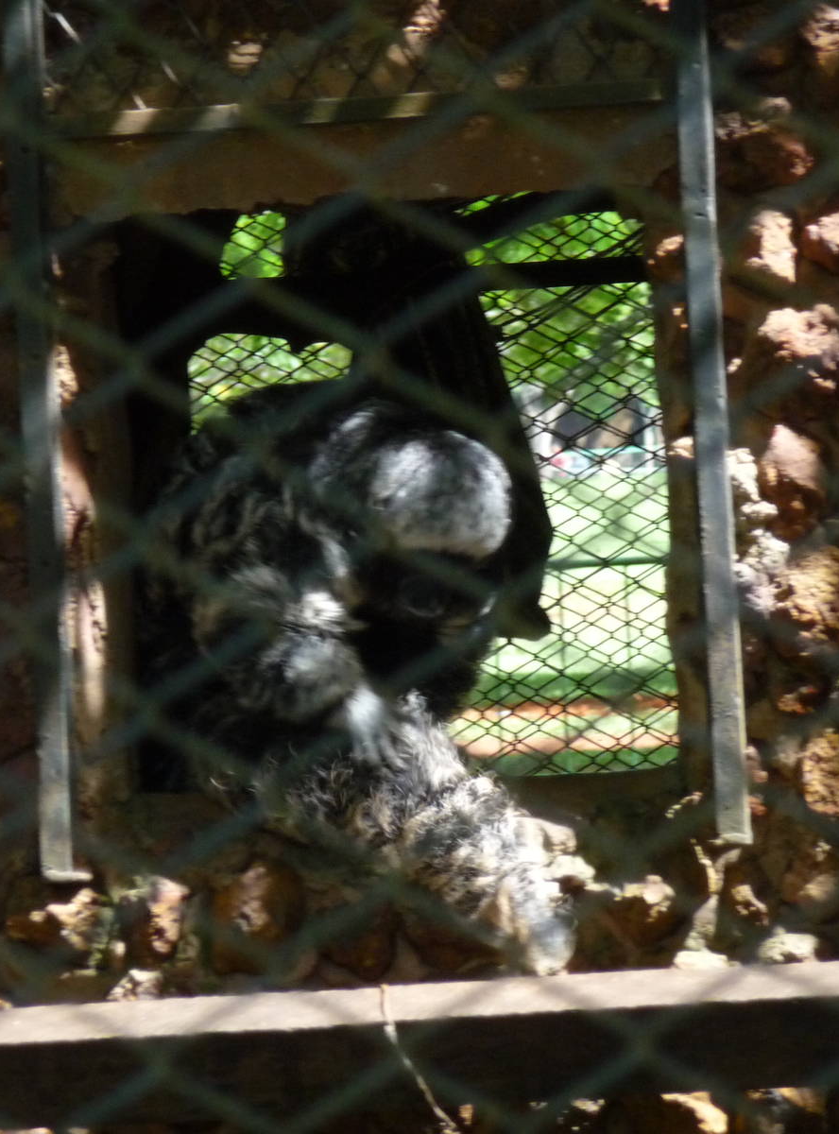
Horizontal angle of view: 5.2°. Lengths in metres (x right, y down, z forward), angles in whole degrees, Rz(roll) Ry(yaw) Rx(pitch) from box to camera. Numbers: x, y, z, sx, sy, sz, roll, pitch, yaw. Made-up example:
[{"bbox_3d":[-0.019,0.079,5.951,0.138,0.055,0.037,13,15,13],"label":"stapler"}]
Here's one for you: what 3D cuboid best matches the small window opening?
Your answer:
[{"bbox_3d":[-0.013,-0.044,5.550,0.320,0.335,0.120,-3,1,7],"label":"small window opening"}]

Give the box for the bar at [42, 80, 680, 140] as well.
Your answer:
[{"bbox_3d":[-0.035,-0.271,5.480,0.365,0.014,0.015,-3,1,7],"label":"bar"}]

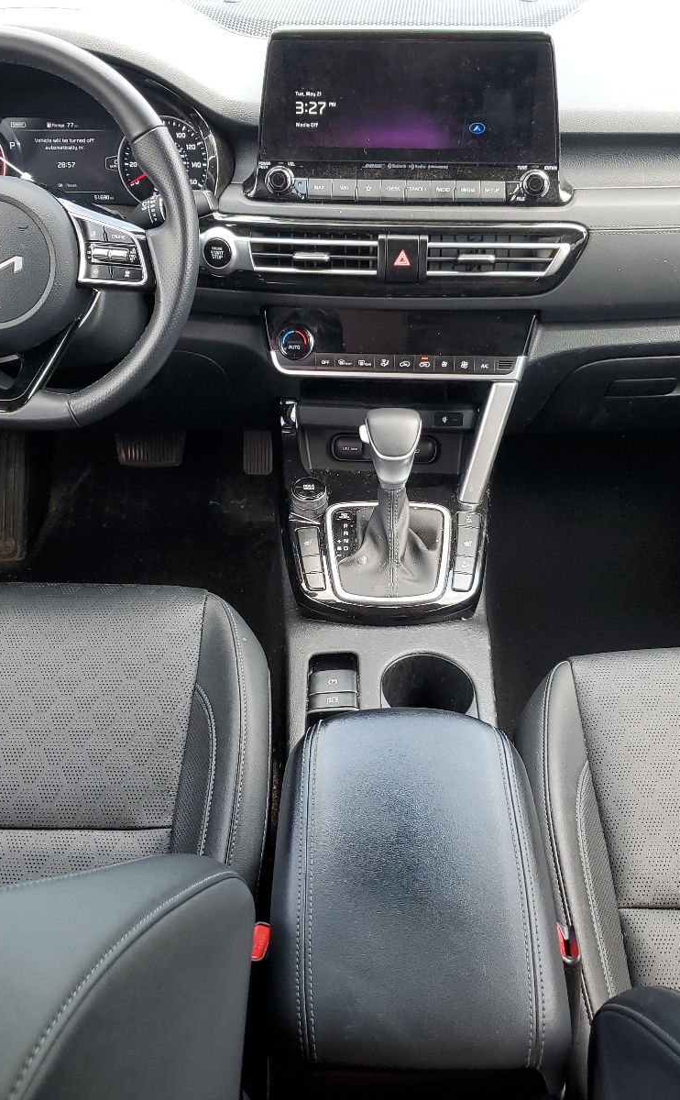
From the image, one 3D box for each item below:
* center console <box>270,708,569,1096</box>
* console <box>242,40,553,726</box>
[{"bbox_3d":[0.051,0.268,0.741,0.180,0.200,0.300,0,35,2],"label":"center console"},{"bbox_3d":[0.052,-0.111,0.995,0.300,0.580,0.600,0,35,2],"label":"console"}]

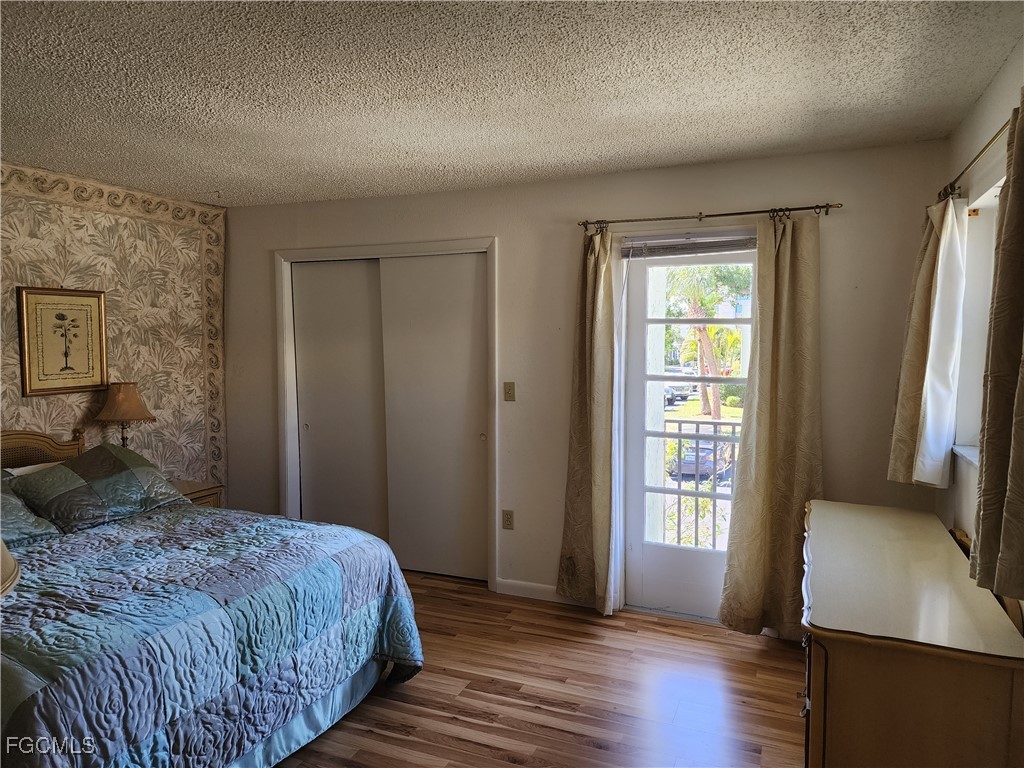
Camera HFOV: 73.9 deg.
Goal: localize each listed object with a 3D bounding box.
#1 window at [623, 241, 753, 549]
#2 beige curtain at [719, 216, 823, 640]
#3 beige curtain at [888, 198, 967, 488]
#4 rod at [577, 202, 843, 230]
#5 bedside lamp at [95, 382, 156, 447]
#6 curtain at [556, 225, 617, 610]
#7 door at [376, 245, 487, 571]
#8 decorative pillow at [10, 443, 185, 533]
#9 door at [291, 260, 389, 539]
[{"bbox_3d":[0.998,0.069,3.747,0.750,1.740,0.070,1,4,22],"label":"window"},{"bbox_3d":[1.319,0.238,3.453,0.450,2.100,0.140,1,4,22],"label":"beige curtain"},{"bbox_3d":[1.727,-0.163,2.829,0.180,1.180,0.340,1,4,22],"label":"beige curtain"},{"bbox_3d":[0.978,-0.865,3.517,1.330,0.045,0.085,1,4,22],"label":"rod"},{"bbox_3d":[-2.171,0.327,3.839,0.300,0.660,0.300,1,4,22],"label":"bedside lamp"},{"bbox_3d":[0.412,0.221,3.811,0.330,2.080,0.130,1,4,22],"label":"curtain"},{"bbox_3d":[-0.479,0.209,4.319,0.770,2.030,0.040,1,4,22],"label":"door"},{"bbox_3d":[-2.122,0.515,3.567,0.460,0.180,0.680,42,17,14],"label":"decorative pillow"},{"bbox_3d":[-1.149,0.190,4.637,0.765,2.030,0.040,1,4,22],"label":"door"}]

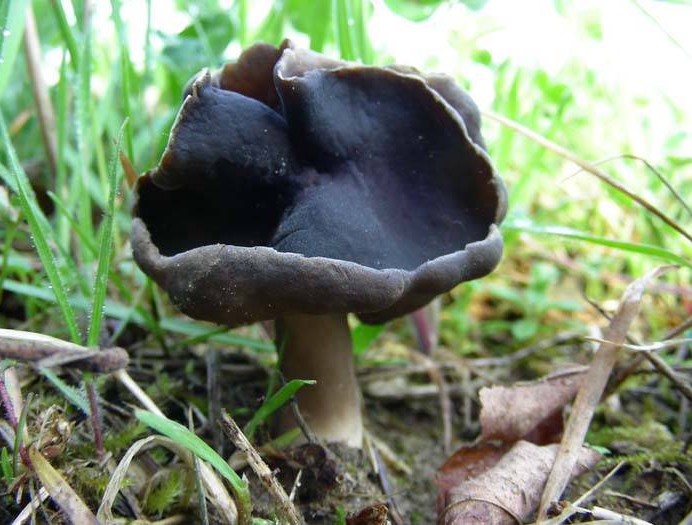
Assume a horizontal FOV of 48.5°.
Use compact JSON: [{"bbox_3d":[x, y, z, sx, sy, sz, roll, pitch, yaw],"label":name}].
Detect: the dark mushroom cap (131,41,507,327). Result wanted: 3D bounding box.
[{"bbox_3d":[-0.003,-0.012,0.105,0.048,0.035,0.044,0,12,0],"label":"dark mushroom cap"}]

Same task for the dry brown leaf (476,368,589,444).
[{"bbox_3d":[0.027,0.021,0.113,0.014,0.008,0.010,0,12,0],"label":"dry brown leaf"}]

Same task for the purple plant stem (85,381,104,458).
[{"bbox_3d":[-0.034,0.022,0.105,0.001,0.011,0.001,-5,12,1],"label":"purple plant stem"}]

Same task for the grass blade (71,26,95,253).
[{"bbox_3d":[-0.056,-0.025,0.165,0.003,0.049,0.003,5,12,-1],"label":"grass blade"}]

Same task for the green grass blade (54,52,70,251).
[{"bbox_3d":[-0.061,-0.023,0.165,0.003,0.042,0.003,5,12,-1],"label":"green grass blade"}]

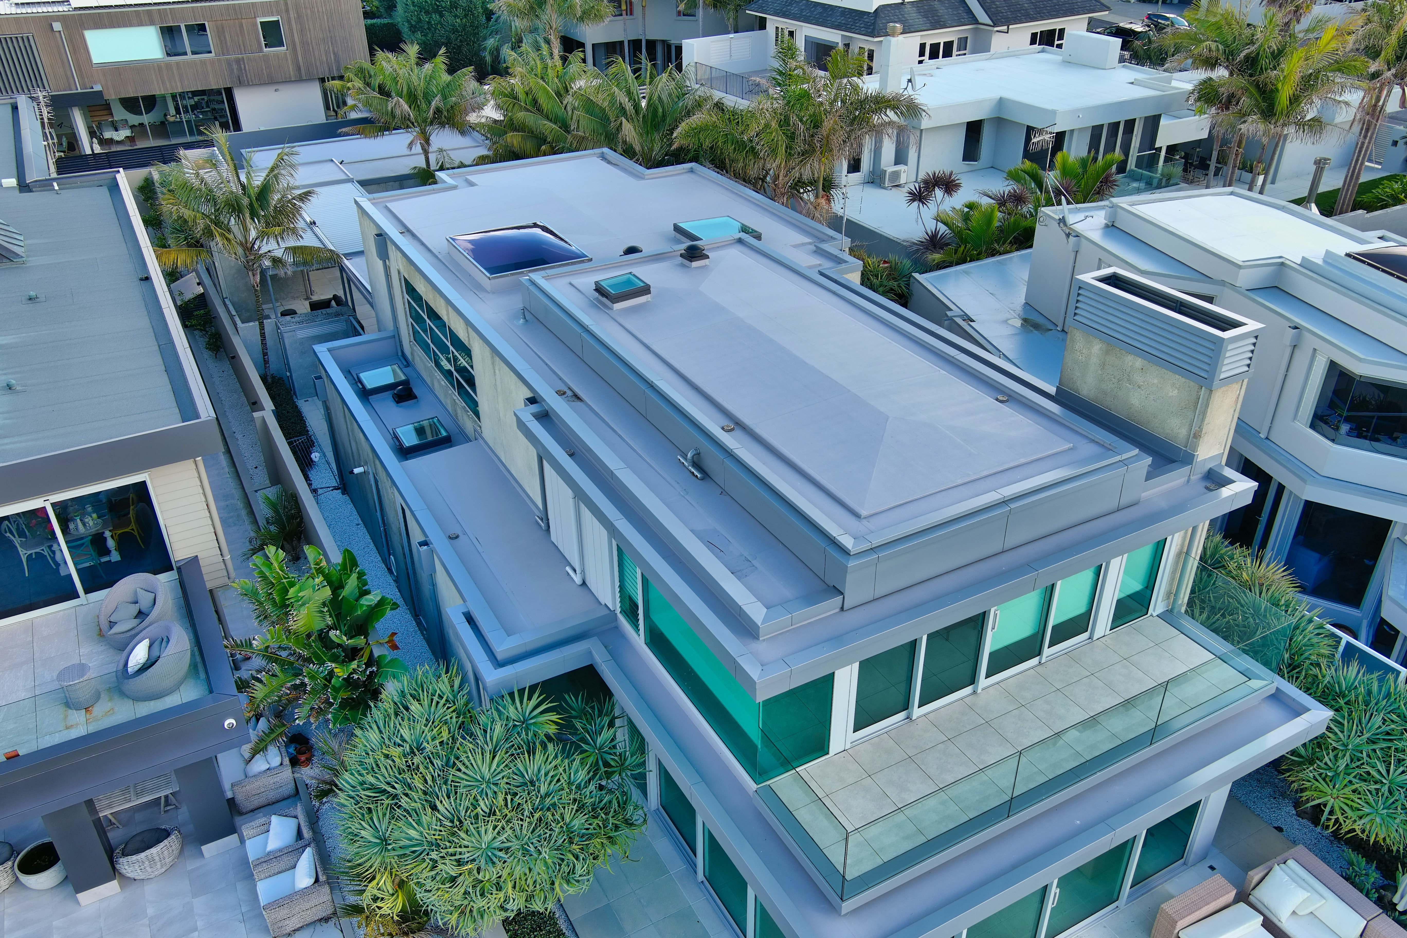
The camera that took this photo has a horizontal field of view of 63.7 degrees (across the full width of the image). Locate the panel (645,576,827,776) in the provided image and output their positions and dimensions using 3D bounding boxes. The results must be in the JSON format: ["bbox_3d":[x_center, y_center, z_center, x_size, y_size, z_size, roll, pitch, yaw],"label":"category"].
[{"bbox_3d":[0.331,2.071,13.875,0.960,1.900,2.950,-16,34,-25],"label":"panel"}]

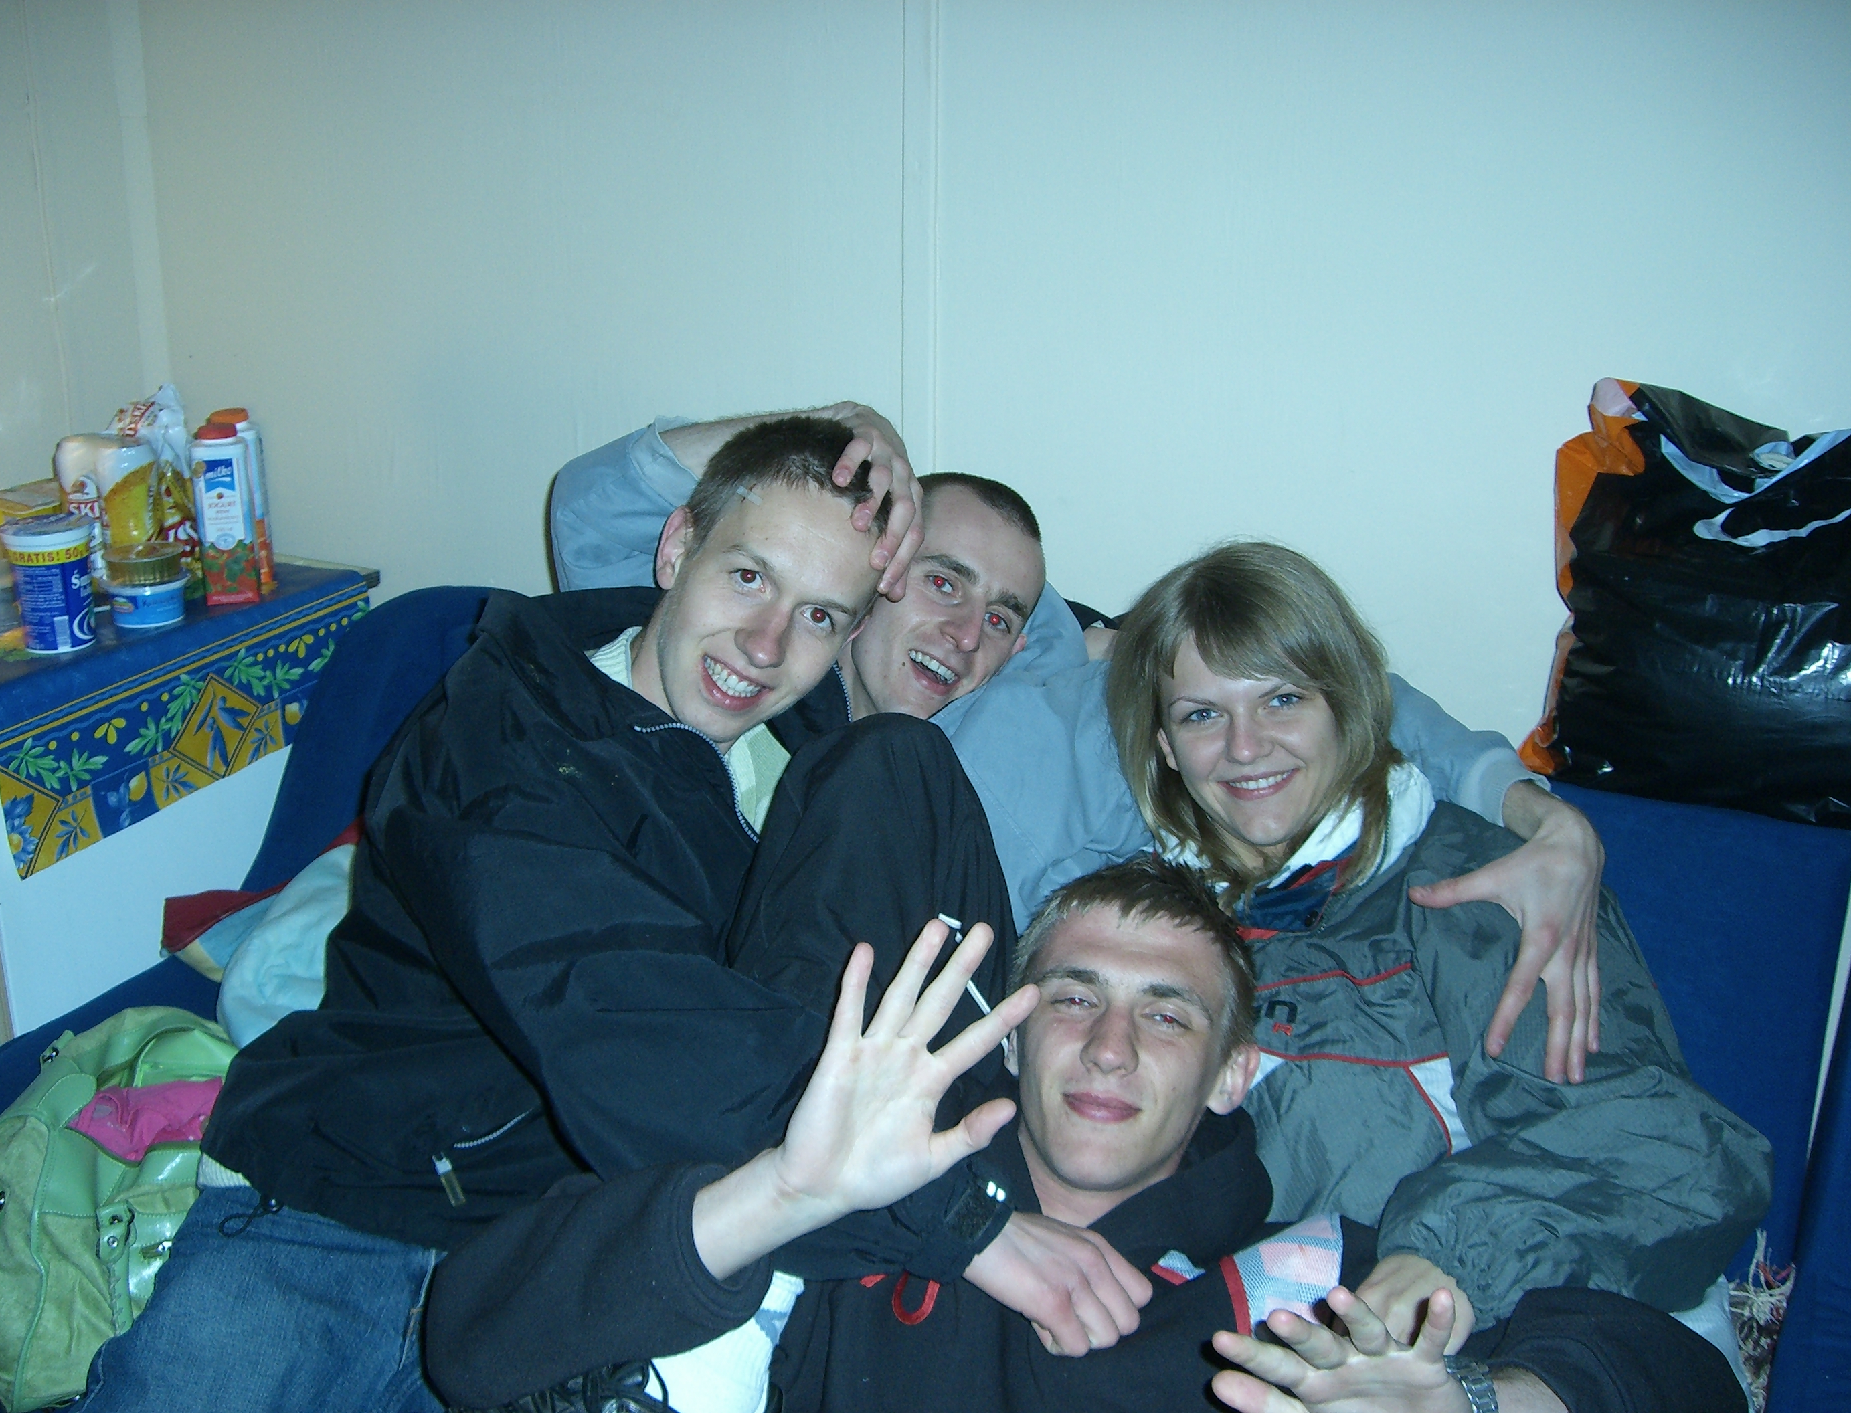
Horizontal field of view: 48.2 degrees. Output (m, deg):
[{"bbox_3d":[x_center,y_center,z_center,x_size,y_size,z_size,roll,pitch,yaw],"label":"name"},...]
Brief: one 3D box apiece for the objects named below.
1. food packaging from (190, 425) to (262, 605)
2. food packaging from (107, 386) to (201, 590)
[{"bbox_3d":[-0.748,-0.206,2.201,0.057,0.186,0.057,-7,17,-25],"label":"food packaging"},{"bbox_3d":[-0.849,-0.242,2.272,0.115,0.218,0.080,-6,16,-21],"label":"food packaging"}]

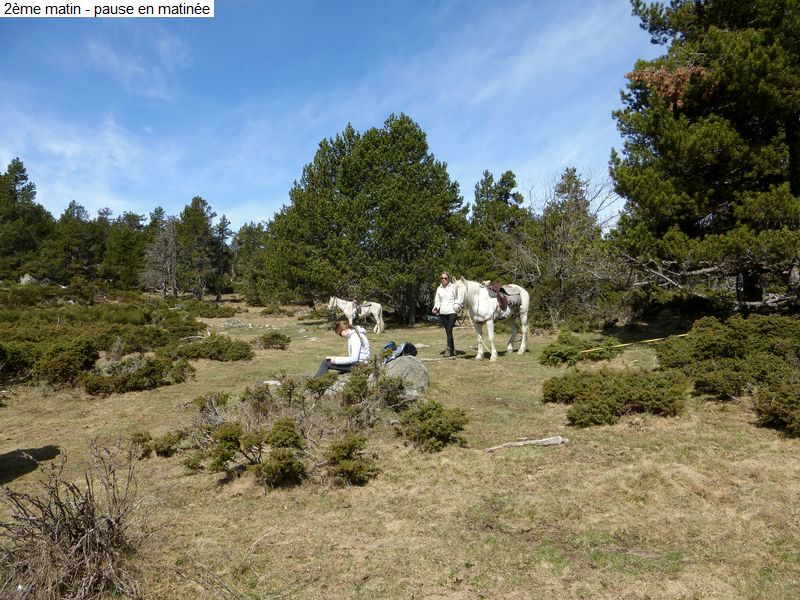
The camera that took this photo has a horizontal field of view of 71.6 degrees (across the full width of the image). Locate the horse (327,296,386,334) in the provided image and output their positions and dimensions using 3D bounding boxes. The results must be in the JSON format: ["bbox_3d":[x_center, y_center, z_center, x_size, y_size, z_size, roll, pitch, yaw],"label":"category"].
[{"bbox_3d":[-1.980,0.700,25.000,2.450,1.720,0.600,0,1,-10],"label":"horse"}]

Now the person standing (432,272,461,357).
[{"bbox_3d":[0.910,0.284,10.850,0.540,1.660,0.360,0,2,7],"label":"person standing"}]

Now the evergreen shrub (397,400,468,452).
[{"bbox_3d":[0.288,1.127,5.000,0.610,0.390,0.540,0,2,0],"label":"evergreen shrub"}]

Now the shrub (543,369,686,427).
[{"bbox_3d":[2.459,1.087,6.450,1.580,0.430,1.200,0,2,14],"label":"shrub"}]

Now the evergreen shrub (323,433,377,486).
[{"bbox_3d":[-0.400,1.270,4.450,0.420,0.400,0.410,0,1,0],"label":"evergreen shrub"}]

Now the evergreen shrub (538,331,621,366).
[{"bbox_3d":[3.330,0.870,10.300,1.480,0.600,1.150,0,1,0],"label":"evergreen shrub"}]

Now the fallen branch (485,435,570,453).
[{"bbox_3d":[1.190,1.345,5.200,0.880,0.100,0.130,0,1,-18],"label":"fallen branch"}]

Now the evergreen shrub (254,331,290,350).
[{"bbox_3d":[-2.942,0.935,12.800,0.780,0.440,0.700,0,2,-11],"label":"evergreen shrub"}]

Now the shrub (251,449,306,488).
[{"bbox_3d":[-0.950,1.310,4.400,0.410,0.310,0.400,0,1,0],"label":"shrub"}]

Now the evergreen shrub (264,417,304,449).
[{"bbox_3d":[-0.968,1.119,4.650,0.330,0.290,0.310,0,2,0],"label":"evergreen shrub"}]

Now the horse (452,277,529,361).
[{"bbox_3d":[1.850,0.360,11.000,0.600,1.600,2.150,1,1,38],"label":"horse"}]

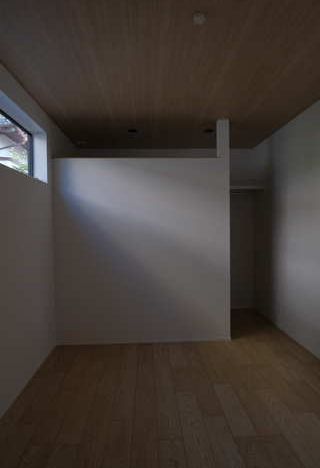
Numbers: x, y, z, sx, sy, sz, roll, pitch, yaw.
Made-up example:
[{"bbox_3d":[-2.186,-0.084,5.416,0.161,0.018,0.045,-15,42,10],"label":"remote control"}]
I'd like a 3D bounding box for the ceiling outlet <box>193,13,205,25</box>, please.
[{"bbox_3d":[0.215,-1.182,1.685,0.065,0.021,0.065,-1,2,-3],"label":"ceiling outlet"}]

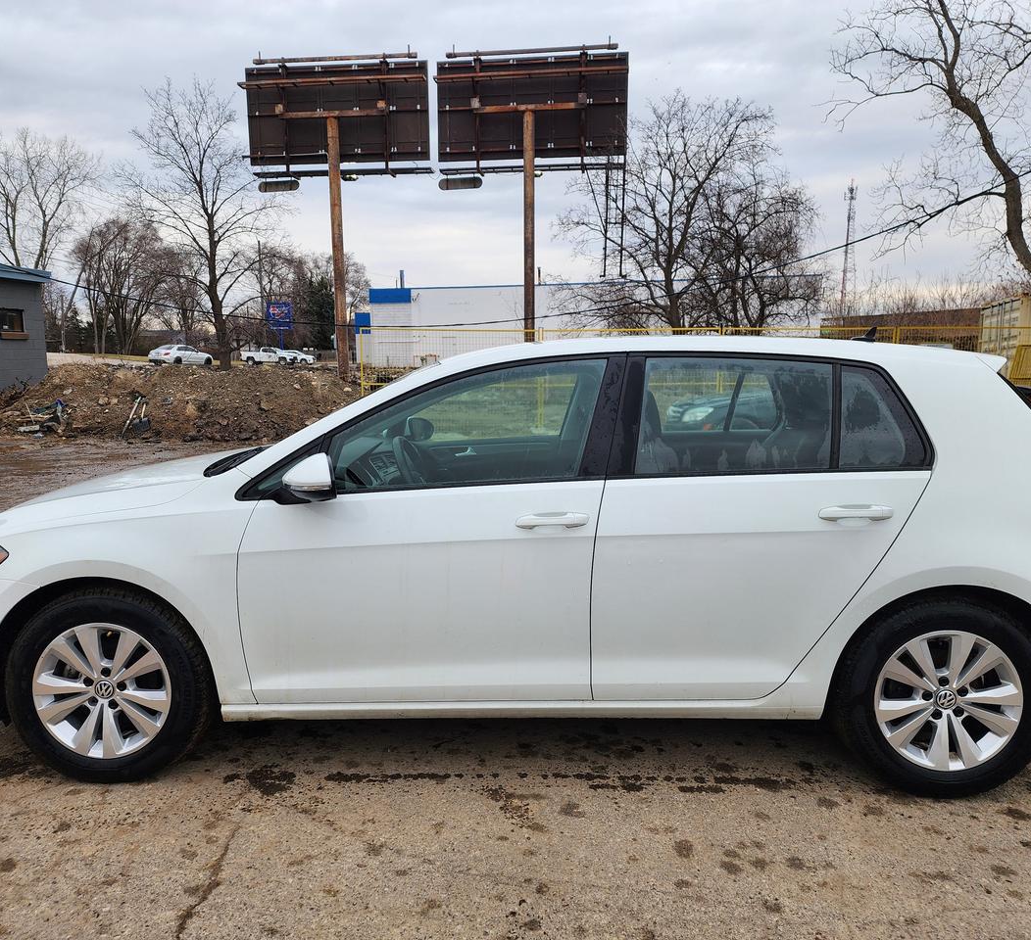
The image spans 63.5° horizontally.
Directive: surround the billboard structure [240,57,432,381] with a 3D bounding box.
[{"bbox_3d":[-5.752,-8.245,27.734,6.200,10.660,1.500,1,7,9],"label":"billboard structure"}]

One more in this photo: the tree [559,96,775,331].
[{"bbox_3d":[4.980,-7.550,27.700,7.400,9.500,7.000,0,9,0],"label":"tree"}]

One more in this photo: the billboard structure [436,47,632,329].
[{"bbox_3d":[0.560,-8.260,27.670,6.400,10.800,1.800,1,9,9],"label":"billboard structure"}]

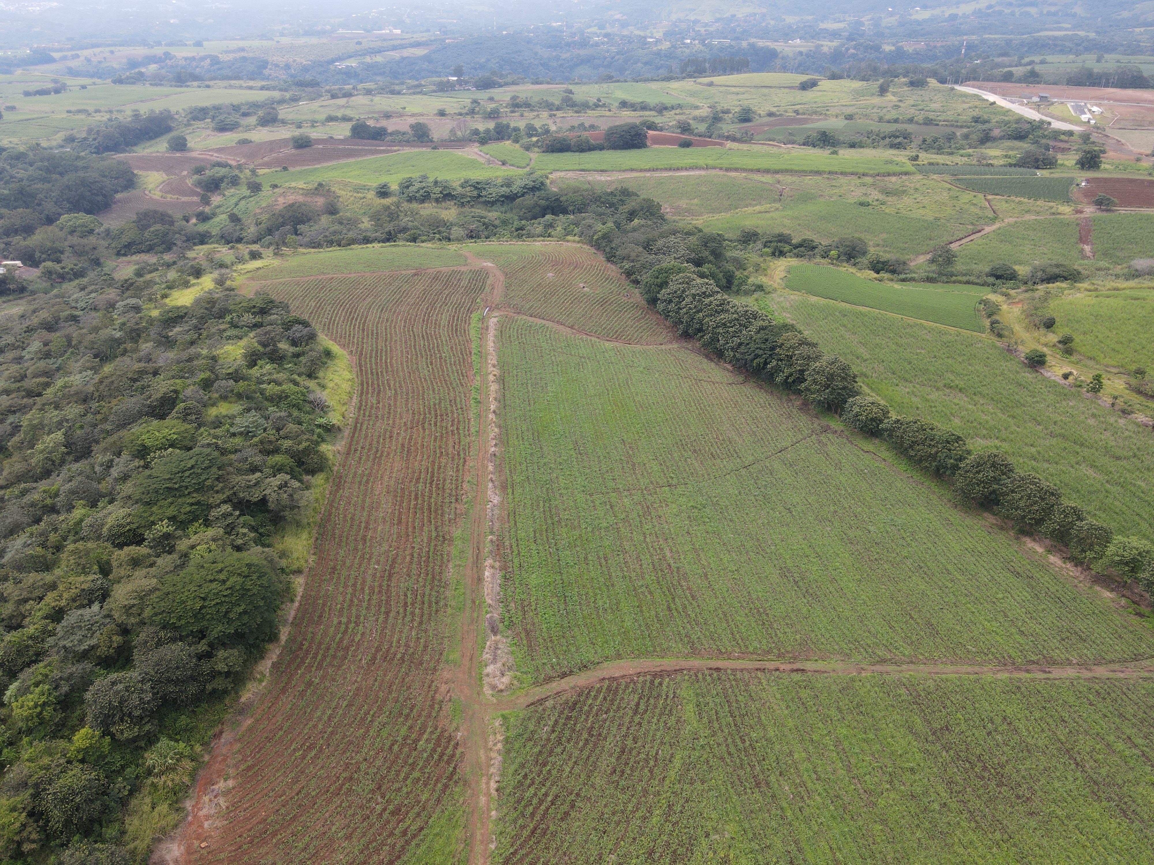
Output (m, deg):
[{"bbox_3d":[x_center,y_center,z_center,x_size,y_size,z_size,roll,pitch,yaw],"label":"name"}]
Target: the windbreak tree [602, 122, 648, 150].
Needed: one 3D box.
[{"bbox_3d":[34.380,-209.130,565.000,31.500,18.000,28.000,0,30,0],"label":"windbreak tree"}]

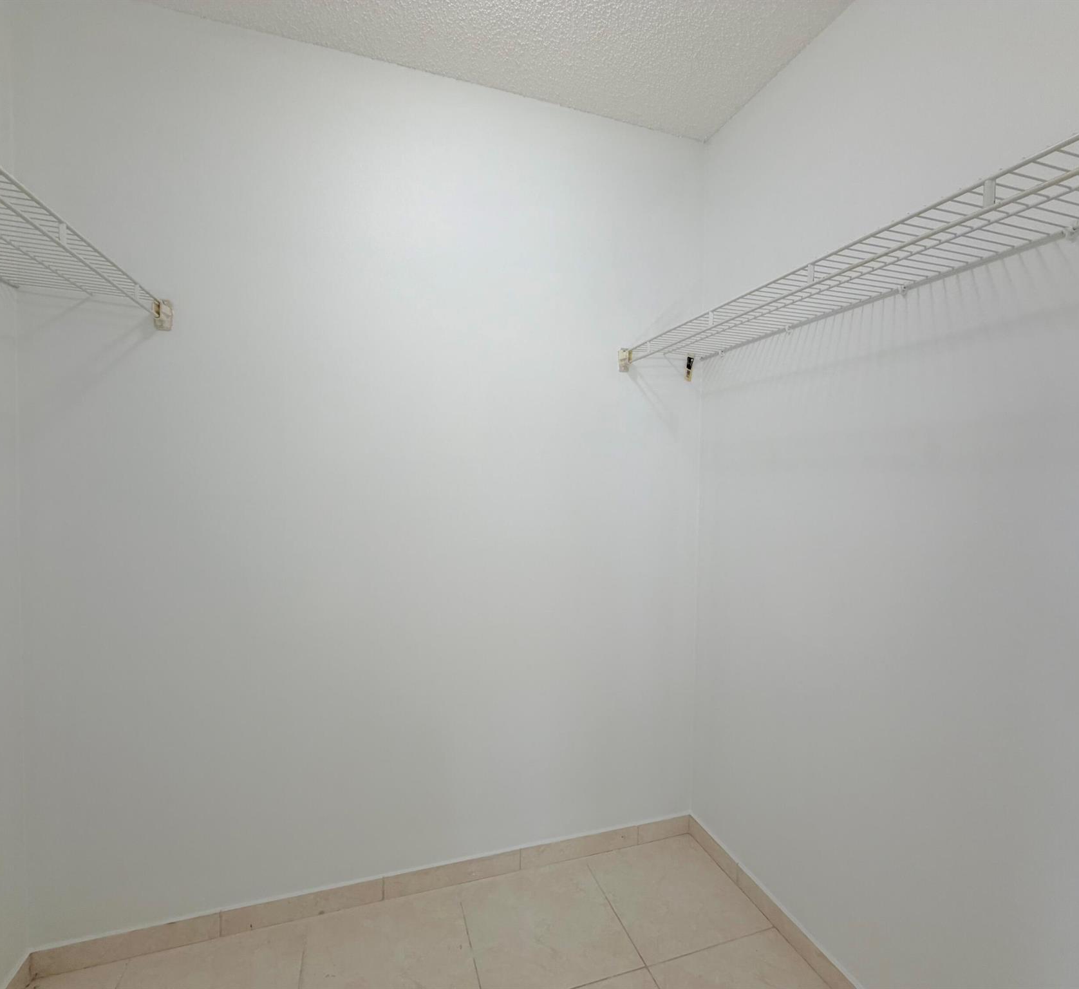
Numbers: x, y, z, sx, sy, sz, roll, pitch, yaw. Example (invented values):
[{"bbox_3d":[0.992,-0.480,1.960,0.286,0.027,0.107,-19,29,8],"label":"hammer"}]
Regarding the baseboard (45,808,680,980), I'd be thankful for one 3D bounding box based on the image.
[{"bbox_3d":[-0.363,1.179,1.630,1.901,0.071,0.014,0,2,-18],"label":"baseboard"}]

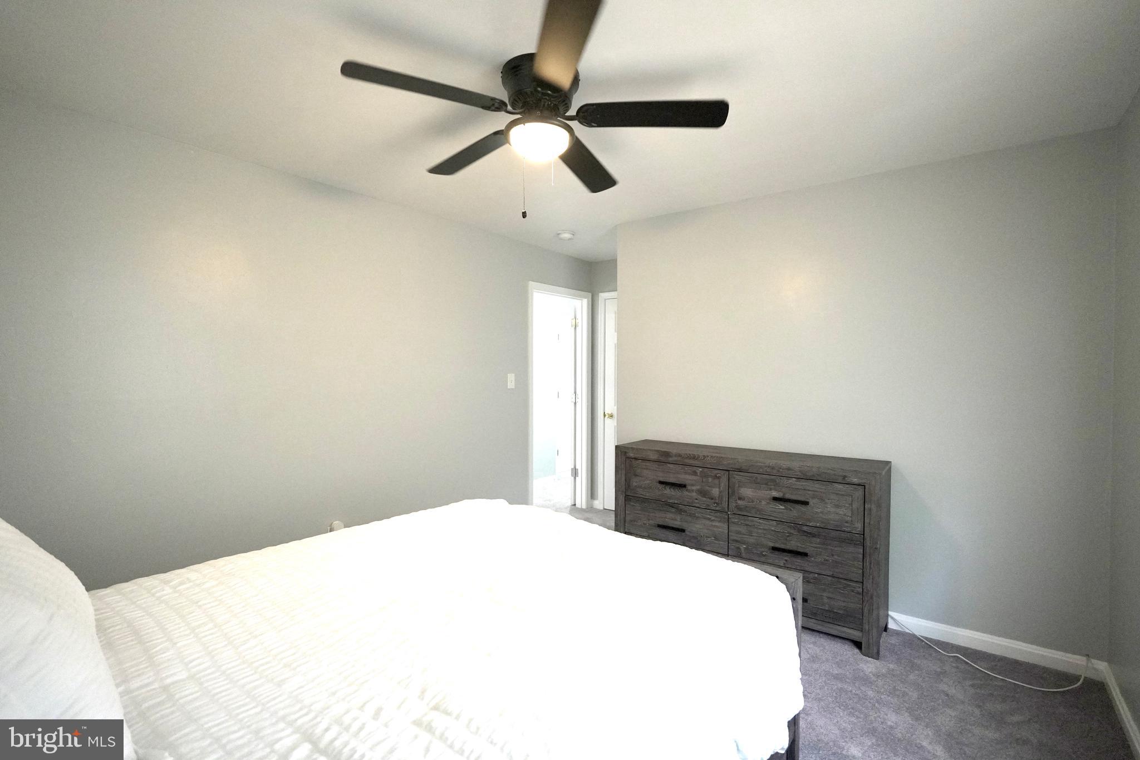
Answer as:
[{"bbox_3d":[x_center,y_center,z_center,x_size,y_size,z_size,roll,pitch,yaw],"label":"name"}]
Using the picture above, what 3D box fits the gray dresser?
[{"bbox_3d":[1.007,0.873,3.005,1.478,0.875,0.413,1,1,38],"label":"gray dresser"}]

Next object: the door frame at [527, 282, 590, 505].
[{"bbox_3d":[-0.107,0.226,4.633,0.130,2.107,0.902,1,1,38],"label":"door frame"}]

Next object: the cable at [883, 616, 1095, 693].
[{"bbox_3d":[1.934,1.272,2.388,0.770,0.100,0.250,1,1,38],"label":"cable"}]

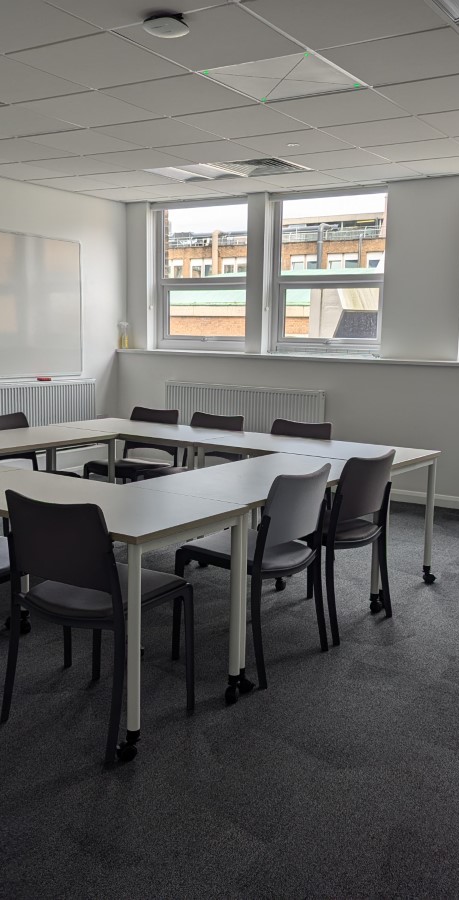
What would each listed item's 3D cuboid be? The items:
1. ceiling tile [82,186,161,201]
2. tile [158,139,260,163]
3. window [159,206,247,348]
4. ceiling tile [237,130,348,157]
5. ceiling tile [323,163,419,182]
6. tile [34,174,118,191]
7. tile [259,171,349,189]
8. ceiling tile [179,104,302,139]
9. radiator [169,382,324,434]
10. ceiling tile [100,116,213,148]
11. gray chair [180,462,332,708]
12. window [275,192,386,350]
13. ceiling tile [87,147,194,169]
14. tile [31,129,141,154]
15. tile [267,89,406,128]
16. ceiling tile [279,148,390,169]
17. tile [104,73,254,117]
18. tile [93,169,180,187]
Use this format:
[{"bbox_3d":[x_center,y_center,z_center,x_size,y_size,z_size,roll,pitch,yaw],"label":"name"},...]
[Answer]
[{"bbox_3d":[-0.942,-2.307,7.453,0.565,0.025,0.595,7,10,32],"label":"ceiling tile"},{"bbox_3d":[-0.112,-1.980,5.495,0.595,0.030,0.595,7,10,32],"label":"tile"},{"bbox_3d":[-0.254,-1.581,7.600,1.050,1.290,0.100,7,10,32],"label":"window"},{"bbox_3d":[0.398,-1.921,5.176,0.595,0.030,0.595,7,10,32],"label":"ceiling tile"},{"bbox_3d":[1.057,-2.082,6.221,0.606,0.025,0.576,7,10,32],"label":"ceiling tile"},{"bbox_3d":[-1.266,-2.246,7.006,0.527,0.025,0.606,7,10,32],"label":"tile"},{"bbox_3d":[0.548,-2.141,6.546,0.606,0.025,0.576,7,10,32],"label":"tile"},{"bbox_3d":[0.075,-1.871,4.711,0.600,0.020,0.600,6,10,32],"label":"ceiling tile"},{"bbox_3d":[0.096,-0.265,7.234,1.580,0.600,0.110,7,10,32],"label":"radiator"},{"bbox_3d":[-0.429,-1.940,5.051,0.600,0.030,0.600,6,10,32],"label":"ceiling tile"},{"bbox_3d":[0.101,0.451,3.399,0.500,0.815,0.500,7,10,35],"label":"gray chair"},{"bbox_3d":[0.846,-1.494,7.062,1.083,1.301,0.080,6,10,32],"label":"window"},{"bbox_3d":[-0.607,-2.046,5.816,0.595,0.020,0.595,7,10,32],"label":"ceiling tile"},{"bbox_3d":[-0.930,-1.978,5.313,0.595,0.030,0.595,7,10,32],"label":"tile"},{"bbox_3d":[0.586,-1.798,4.355,0.595,0.030,0.595,7,10,32],"label":"tile"},{"bbox_3d":[0.736,-2.015,5.730,0.606,0.025,0.606,7,10,32],"label":"ceiling tile"},{"bbox_3d":[-0.246,-1.794,4.177,0.595,0.020,0.595,7,10,32],"label":"tile"},{"bbox_3d":[-0.790,-2.191,6.703,0.606,0.025,0.606,7,10,32],"label":"tile"}]

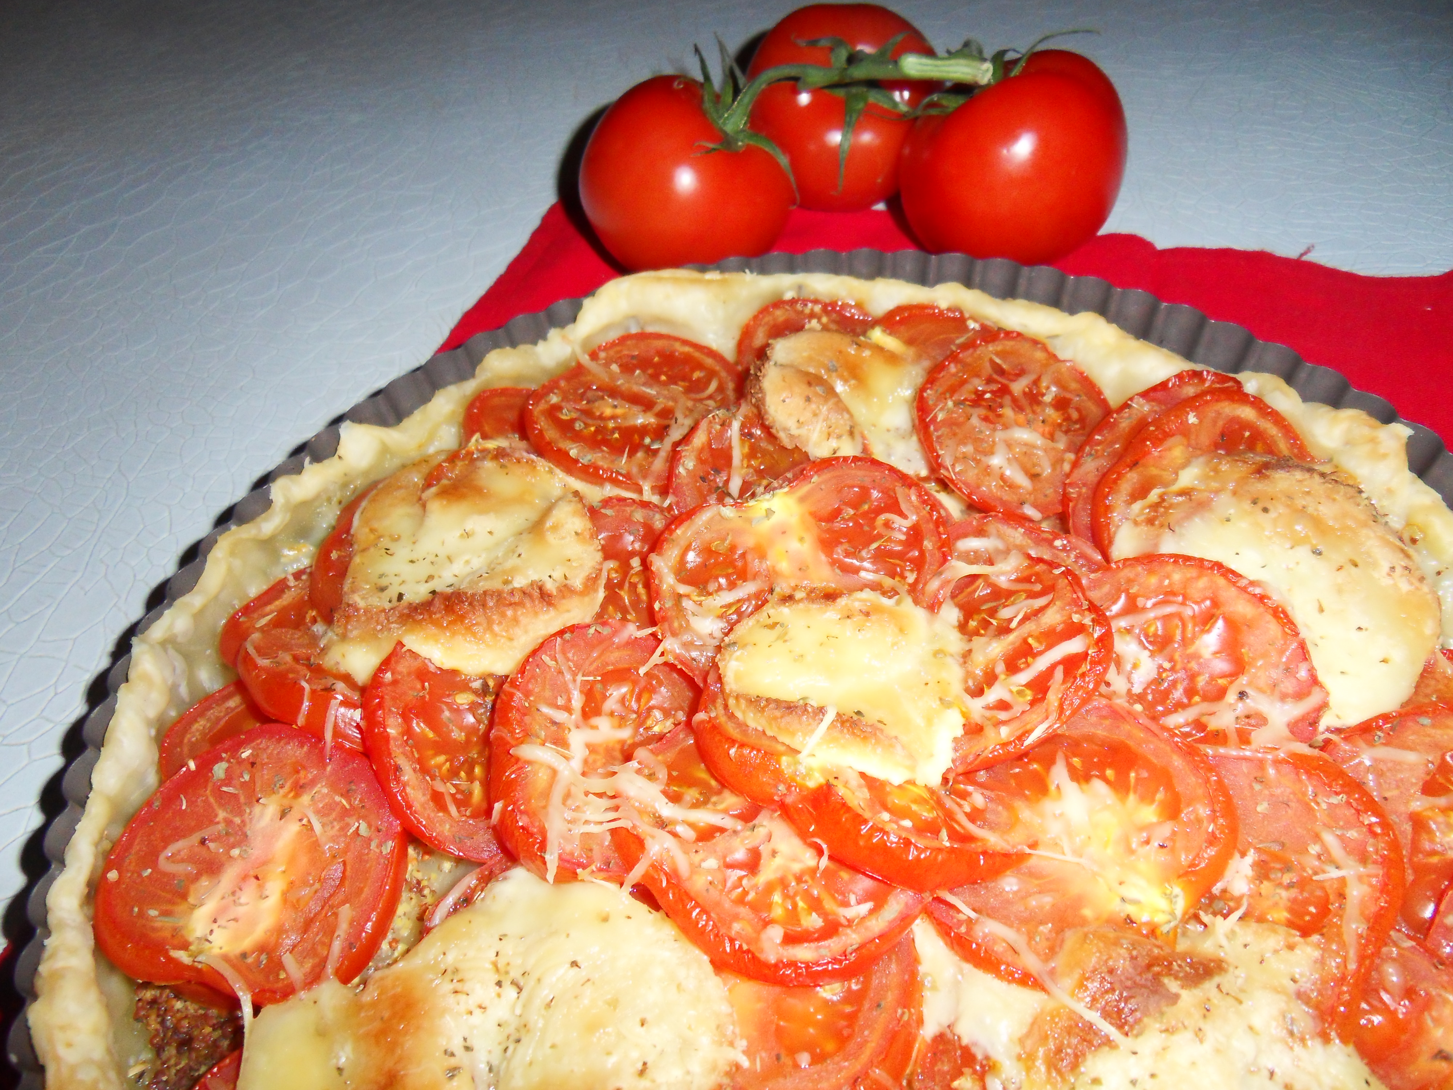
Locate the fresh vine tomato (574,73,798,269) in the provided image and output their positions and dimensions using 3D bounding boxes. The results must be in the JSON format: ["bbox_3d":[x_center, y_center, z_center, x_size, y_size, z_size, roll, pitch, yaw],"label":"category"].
[{"bbox_3d":[-0.011,-0.110,0.309,0.067,0.058,0.067,16,61,-23],"label":"fresh vine tomato"}]

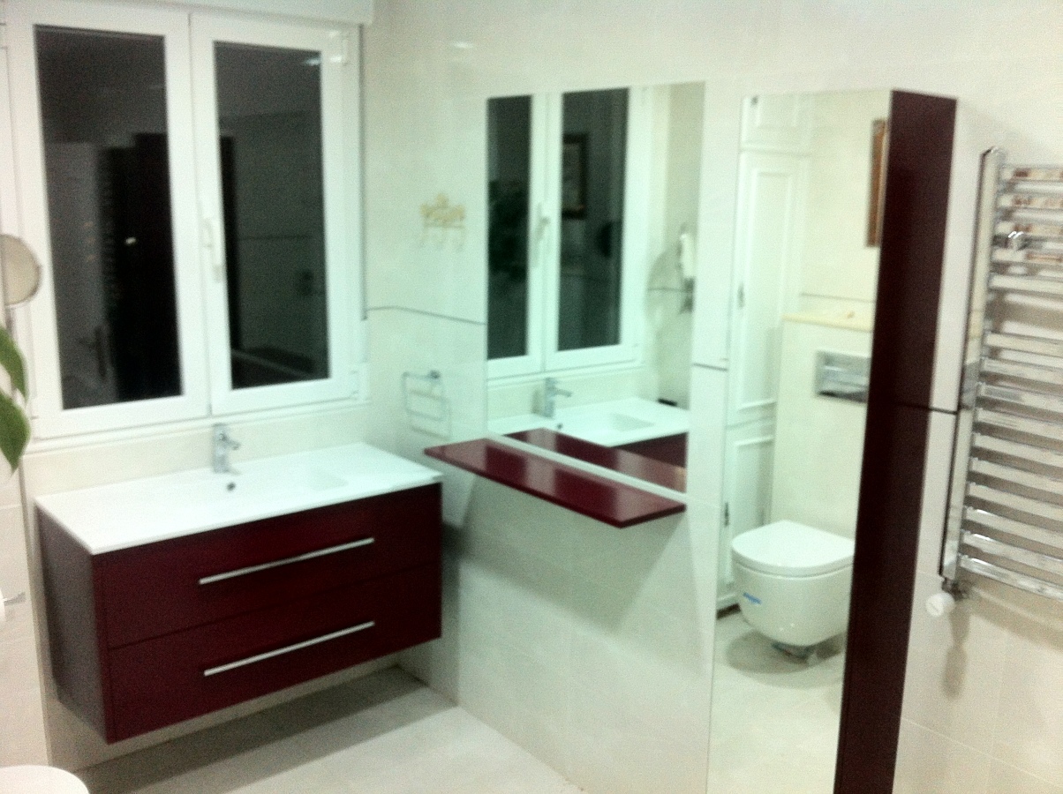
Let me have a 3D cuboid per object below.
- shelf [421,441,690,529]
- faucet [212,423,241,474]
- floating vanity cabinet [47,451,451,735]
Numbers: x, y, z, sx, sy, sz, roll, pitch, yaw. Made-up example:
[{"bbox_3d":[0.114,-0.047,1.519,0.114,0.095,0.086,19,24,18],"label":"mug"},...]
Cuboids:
[{"bbox_3d":[0.034,0.213,2.829,0.219,0.018,0.805,-9,15,-38],"label":"shelf"},{"bbox_3d":[-0.885,0.161,3.125,0.045,0.145,0.147,-9,15,-38],"label":"faucet"},{"bbox_3d":[-0.803,0.508,3.087,1.000,0.517,0.472,-9,15,-38],"label":"floating vanity cabinet"}]

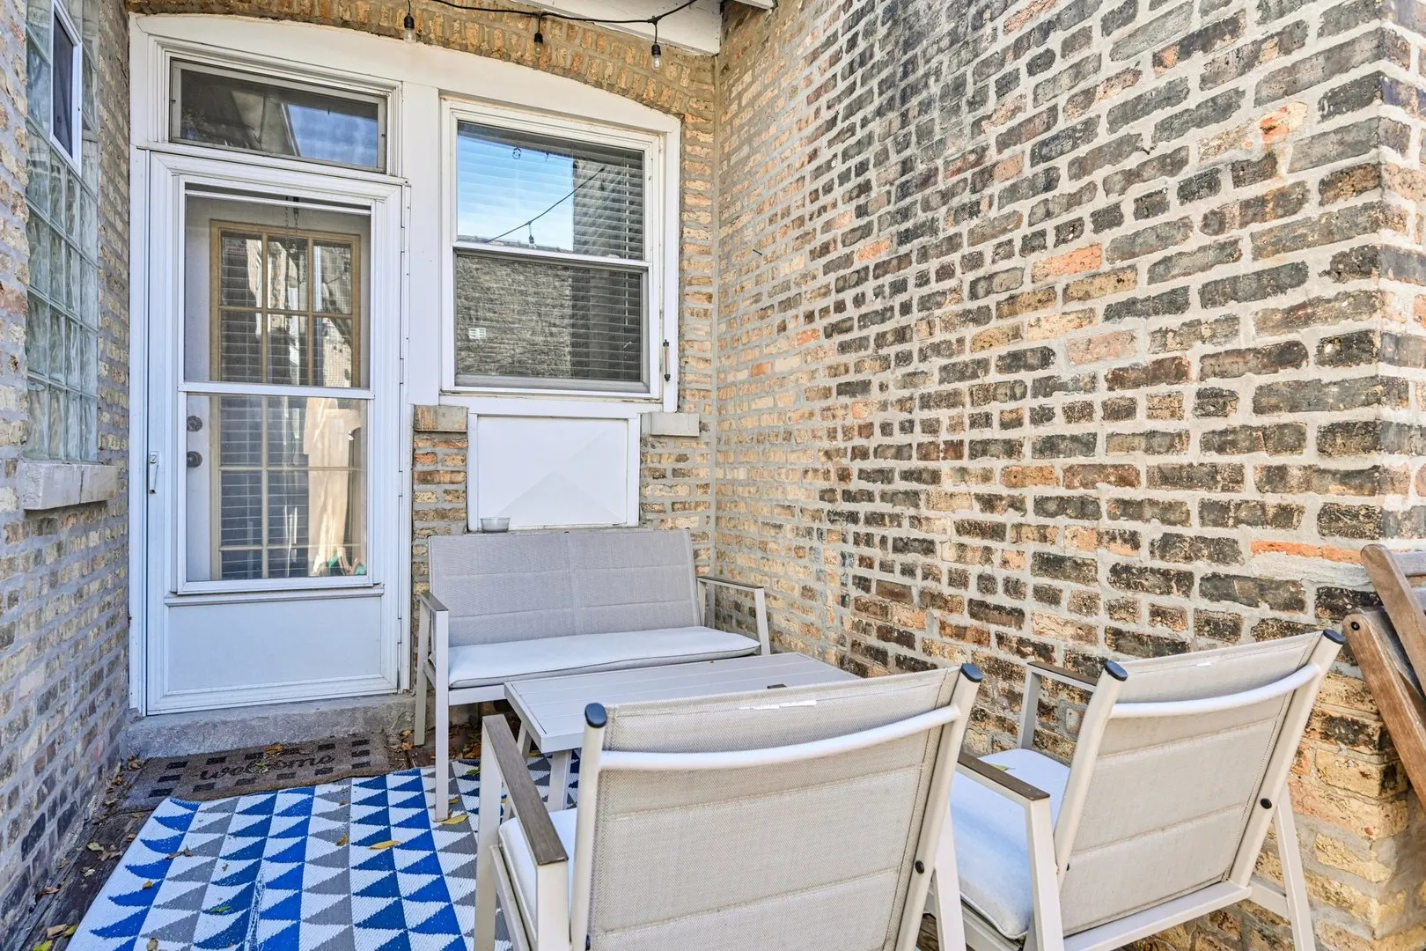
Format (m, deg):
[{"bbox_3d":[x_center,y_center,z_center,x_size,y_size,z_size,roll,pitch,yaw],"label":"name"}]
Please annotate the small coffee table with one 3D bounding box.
[{"bbox_3d":[-0.054,0.809,2.263,0.976,0.411,0.498,0,1,-25],"label":"small coffee table"}]

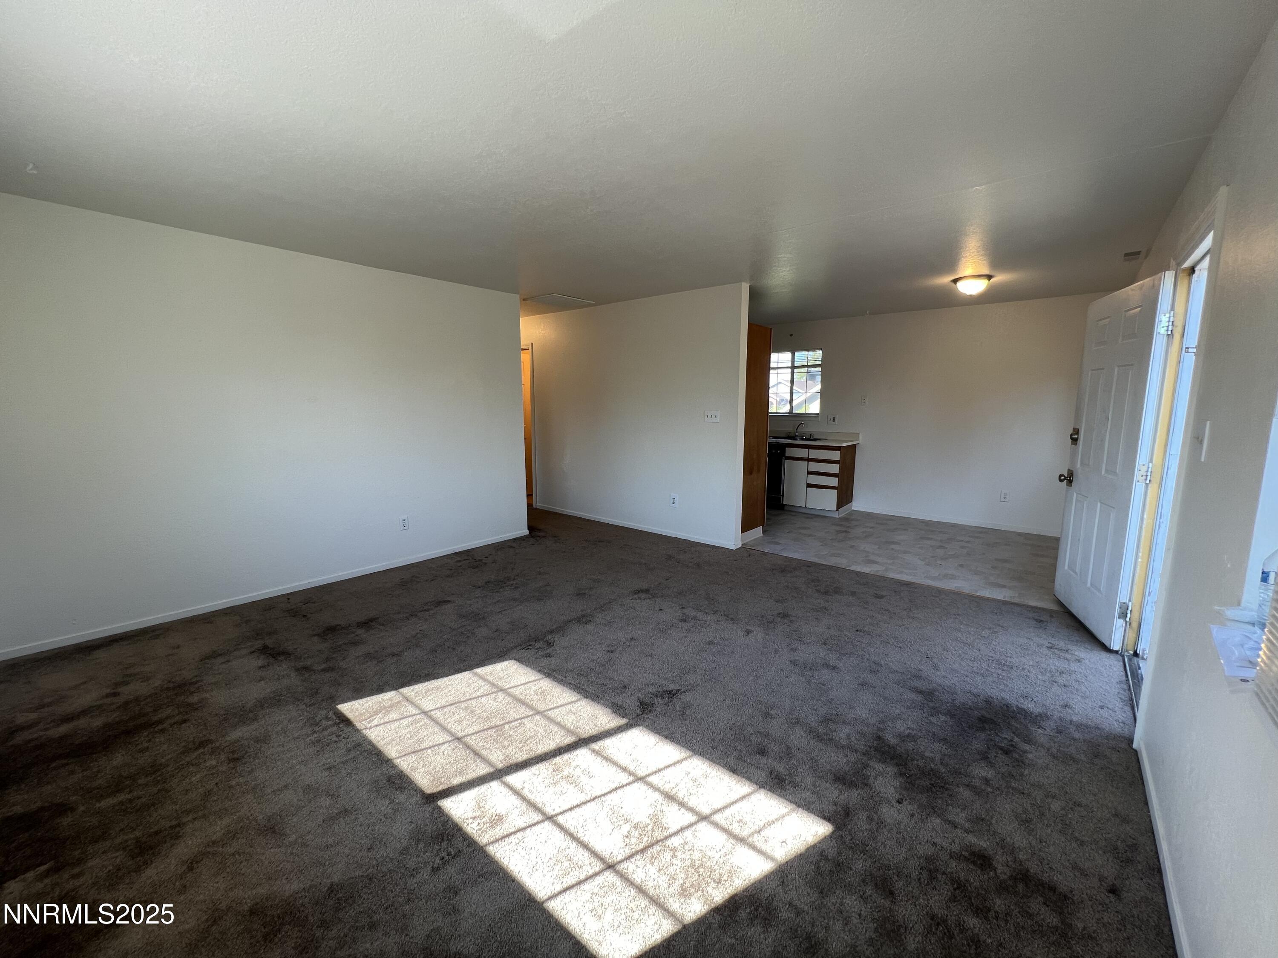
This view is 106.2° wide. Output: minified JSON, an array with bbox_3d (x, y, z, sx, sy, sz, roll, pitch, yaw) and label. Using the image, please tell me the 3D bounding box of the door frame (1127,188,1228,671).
[{"bbox_3d":[2.388,-0.008,2.129,0.150,2.100,1.080,7,11,41],"label":"door frame"}]

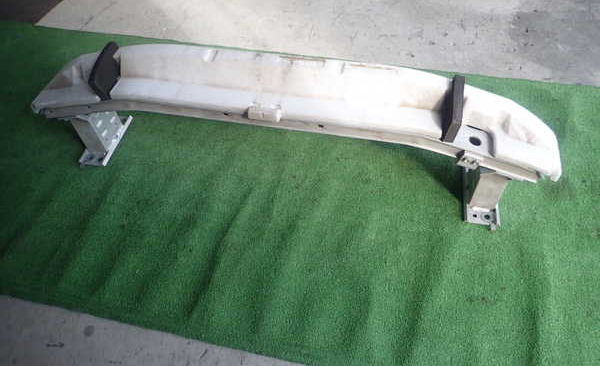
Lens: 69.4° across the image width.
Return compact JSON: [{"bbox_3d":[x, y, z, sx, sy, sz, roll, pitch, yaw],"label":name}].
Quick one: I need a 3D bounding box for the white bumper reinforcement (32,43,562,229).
[{"bbox_3d":[-0.075,-0.141,1.015,1.255,0.291,0.186,8,53,12],"label":"white bumper reinforcement"}]

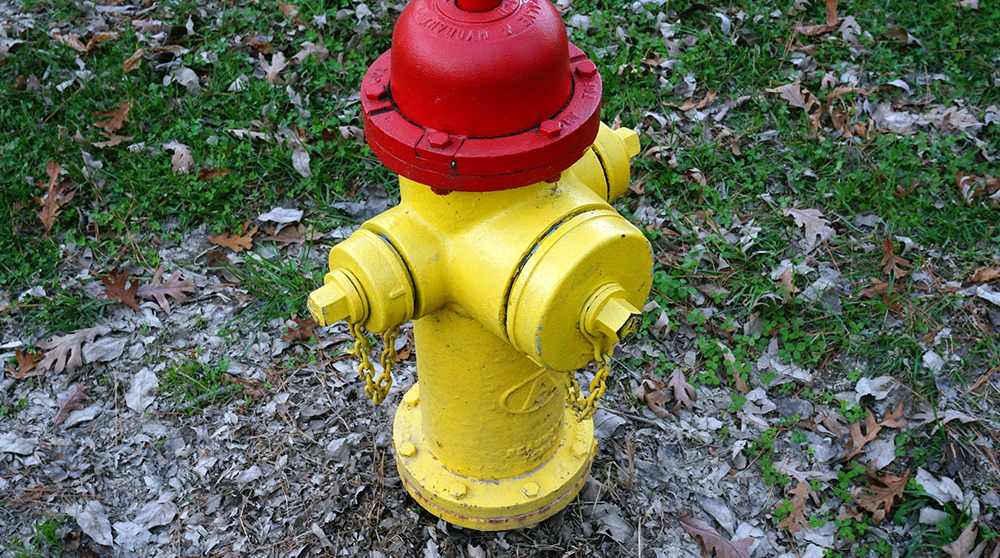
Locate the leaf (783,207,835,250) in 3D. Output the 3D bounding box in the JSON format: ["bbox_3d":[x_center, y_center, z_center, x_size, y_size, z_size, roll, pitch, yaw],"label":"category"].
[{"bbox_3d":[0.549,-0.097,2.056,0.059,0.025,0.097,-19,52,-10],"label":"leaf"}]

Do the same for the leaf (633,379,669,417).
[{"bbox_3d":[0.230,0.182,1.770,0.046,0.030,0.069,-2,47,1],"label":"leaf"}]

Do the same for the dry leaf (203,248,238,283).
[{"bbox_3d":[-0.462,-0.019,1.934,0.031,0.022,0.079,-20,46,-19],"label":"dry leaf"}]

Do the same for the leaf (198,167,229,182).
[{"bbox_3d":[-0.515,-0.190,2.097,0.053,0.020,0.022,-8,43,-7],"label":"leaf"}]

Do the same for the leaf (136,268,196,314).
[{"bbox_3d":[-0.542,0.017,1.898,0.093,0.020,0.100,-5,43,-4],"label":"leaf"}]

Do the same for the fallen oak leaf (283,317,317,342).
[{"bbox_3d":[-0.314,0.080,1.824,0.057,0.022,0.040,-18,45,-16],"label":"fallen oak leaf"}]

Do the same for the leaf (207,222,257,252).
[{"bbox_3d":[-0.446,-0.075,1.970,0.081,0.022,0.065,12,45,14],"label":"leaf"}]

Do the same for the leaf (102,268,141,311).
[{"bbox_3d":[-0.640,0.019,1.979,0.055,0.020,0.113,-15,49,-15],"label":"leaf"}]

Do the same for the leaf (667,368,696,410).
[{"bbox_3d":[0.270,0.162,1.722,0.040,0.016,0.078,1,43,3],"label":"leaf"}]

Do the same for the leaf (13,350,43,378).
[{"bbox_3d":[-0.756,0.137,1.852,0.045,0.020,0.048,8,49,3],"label":"leaf"}]

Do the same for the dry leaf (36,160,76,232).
[{"bbox_3d":[-0.822,-0.155,2.154,0.068,0.030,0.156,-1,59,-8],"label":"dry leaf"}]

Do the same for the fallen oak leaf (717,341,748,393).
[{"bbox_3d":[0.343,0.130,1.716,0.020,0.020,0.085,-8,43,-7],"label":"fallen oak leaf"}]

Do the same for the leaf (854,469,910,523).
[{"bbox_3d":[0.538,0.296,1.640,0.054,0.028,0.104,23,47,25],"label":"leaf"}]

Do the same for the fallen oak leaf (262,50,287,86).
[{"bbox_3d":[-0.455,-0.427,2.349,0.055,0.030,0.094,-4,43,-3],"label":"fallen oak leaf"}]

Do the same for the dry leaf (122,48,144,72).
[{"bbox_3d":[-0.744,-0.447,2.380,0.029,0.025,0.065,9,44,12],"label":"dry leaf"}]

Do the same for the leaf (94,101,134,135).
[{"bbox_3d":[-0.735,-0.303,2.211,0.074,0.025,0.080,-12,44,-11],"label":"leaf"}]

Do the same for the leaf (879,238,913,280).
[{"bbox_3d":[0.668,-0.034,1.996,0.046,0.025,0.079,-23,54,-10],"label":"leaf"}]

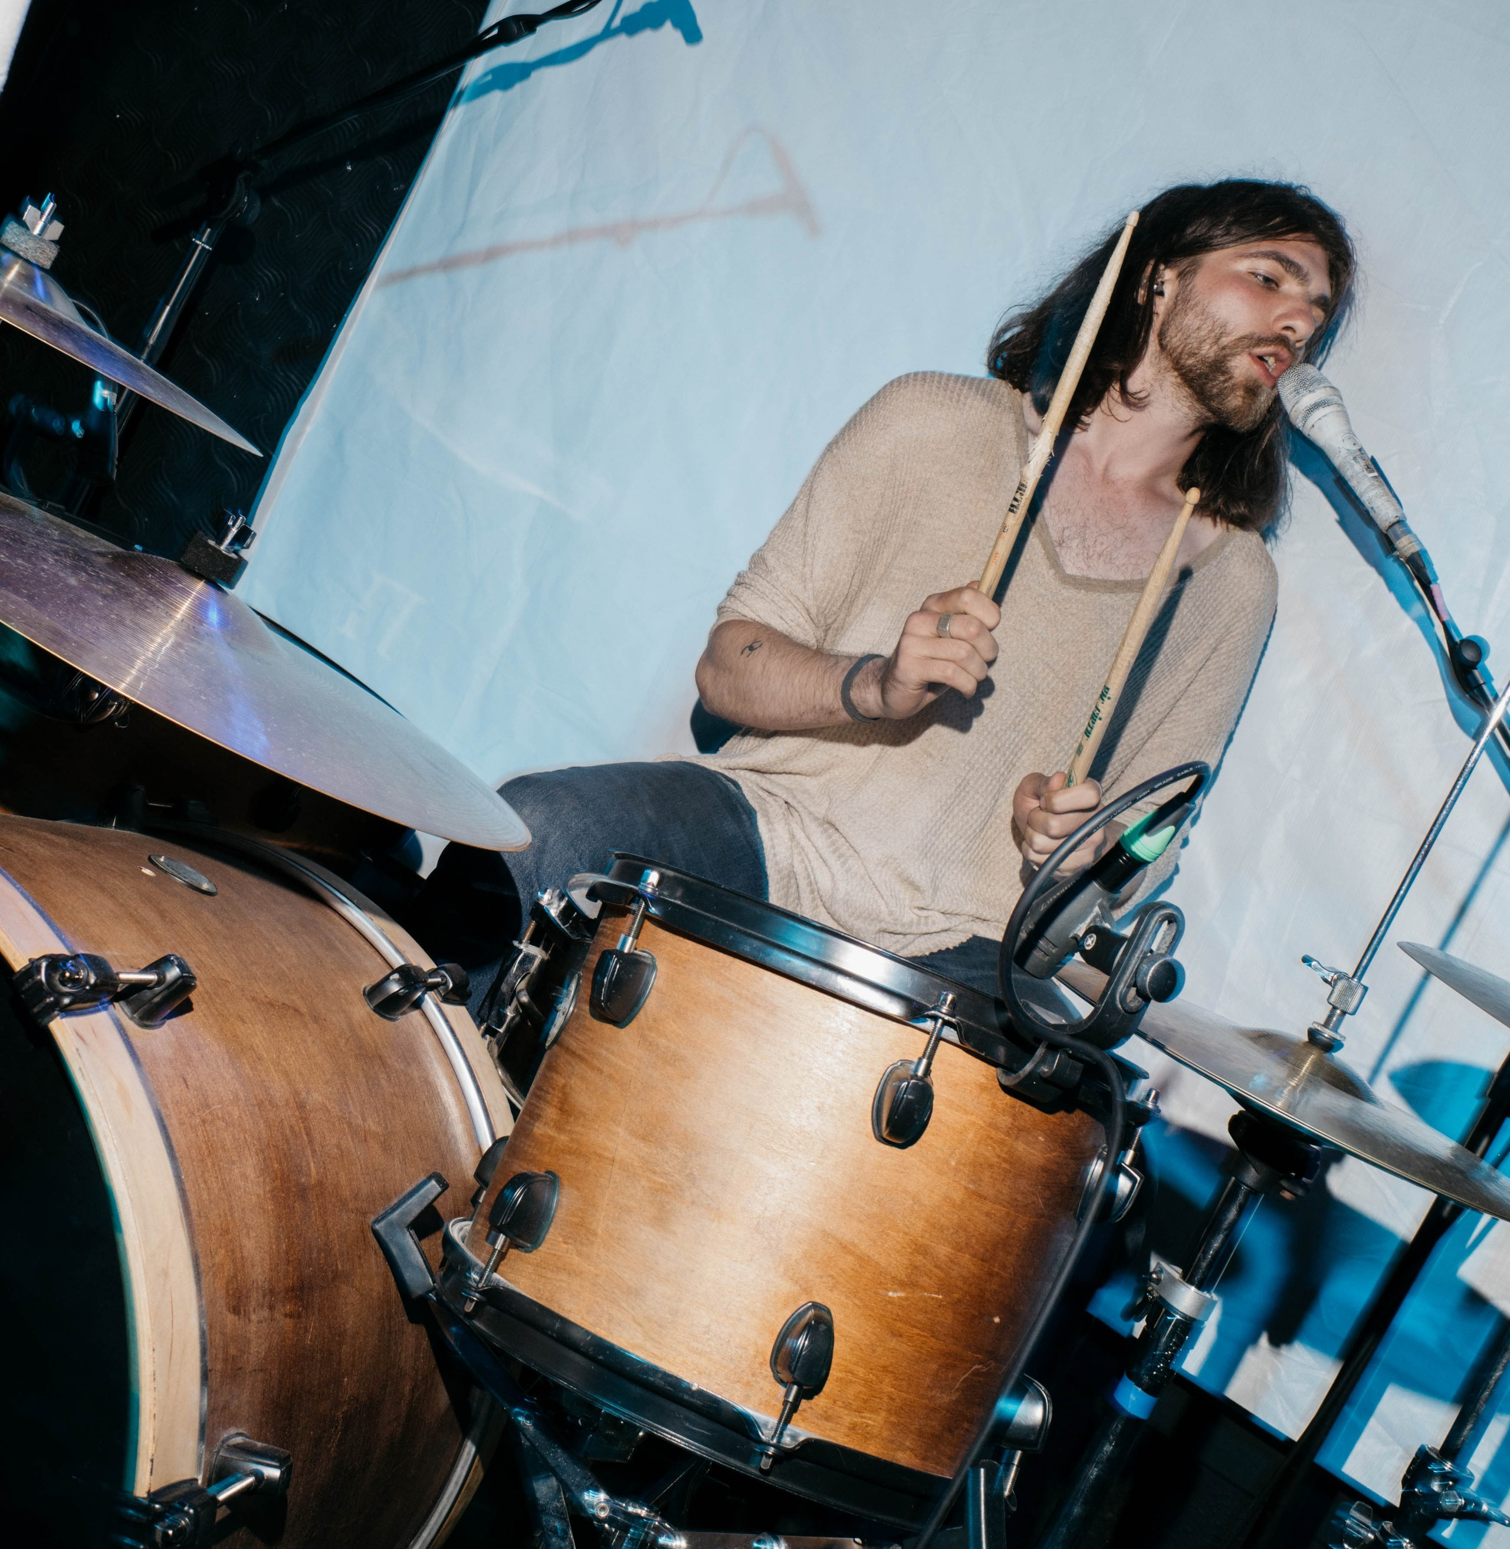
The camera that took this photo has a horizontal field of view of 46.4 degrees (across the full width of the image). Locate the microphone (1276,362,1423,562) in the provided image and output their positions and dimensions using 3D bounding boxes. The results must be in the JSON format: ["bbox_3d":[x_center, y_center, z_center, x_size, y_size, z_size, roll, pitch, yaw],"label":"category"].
[{"bbox_3d":[0.507,-0.266,1.490,0.185,0.050,0.050,64,0,16],"label":"microphone"}]

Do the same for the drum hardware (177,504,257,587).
[{"bbox_3d":[-0.334,-0.144,1.100,0.036,0.044,0.036,29,4,0],"label":"drum hardware"}]

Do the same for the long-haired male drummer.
[{"bbox_3d":[0.050,0.045,1.460,0.630,1.340,0.670,26,4,0],"label":"long-haired male drummer"}]

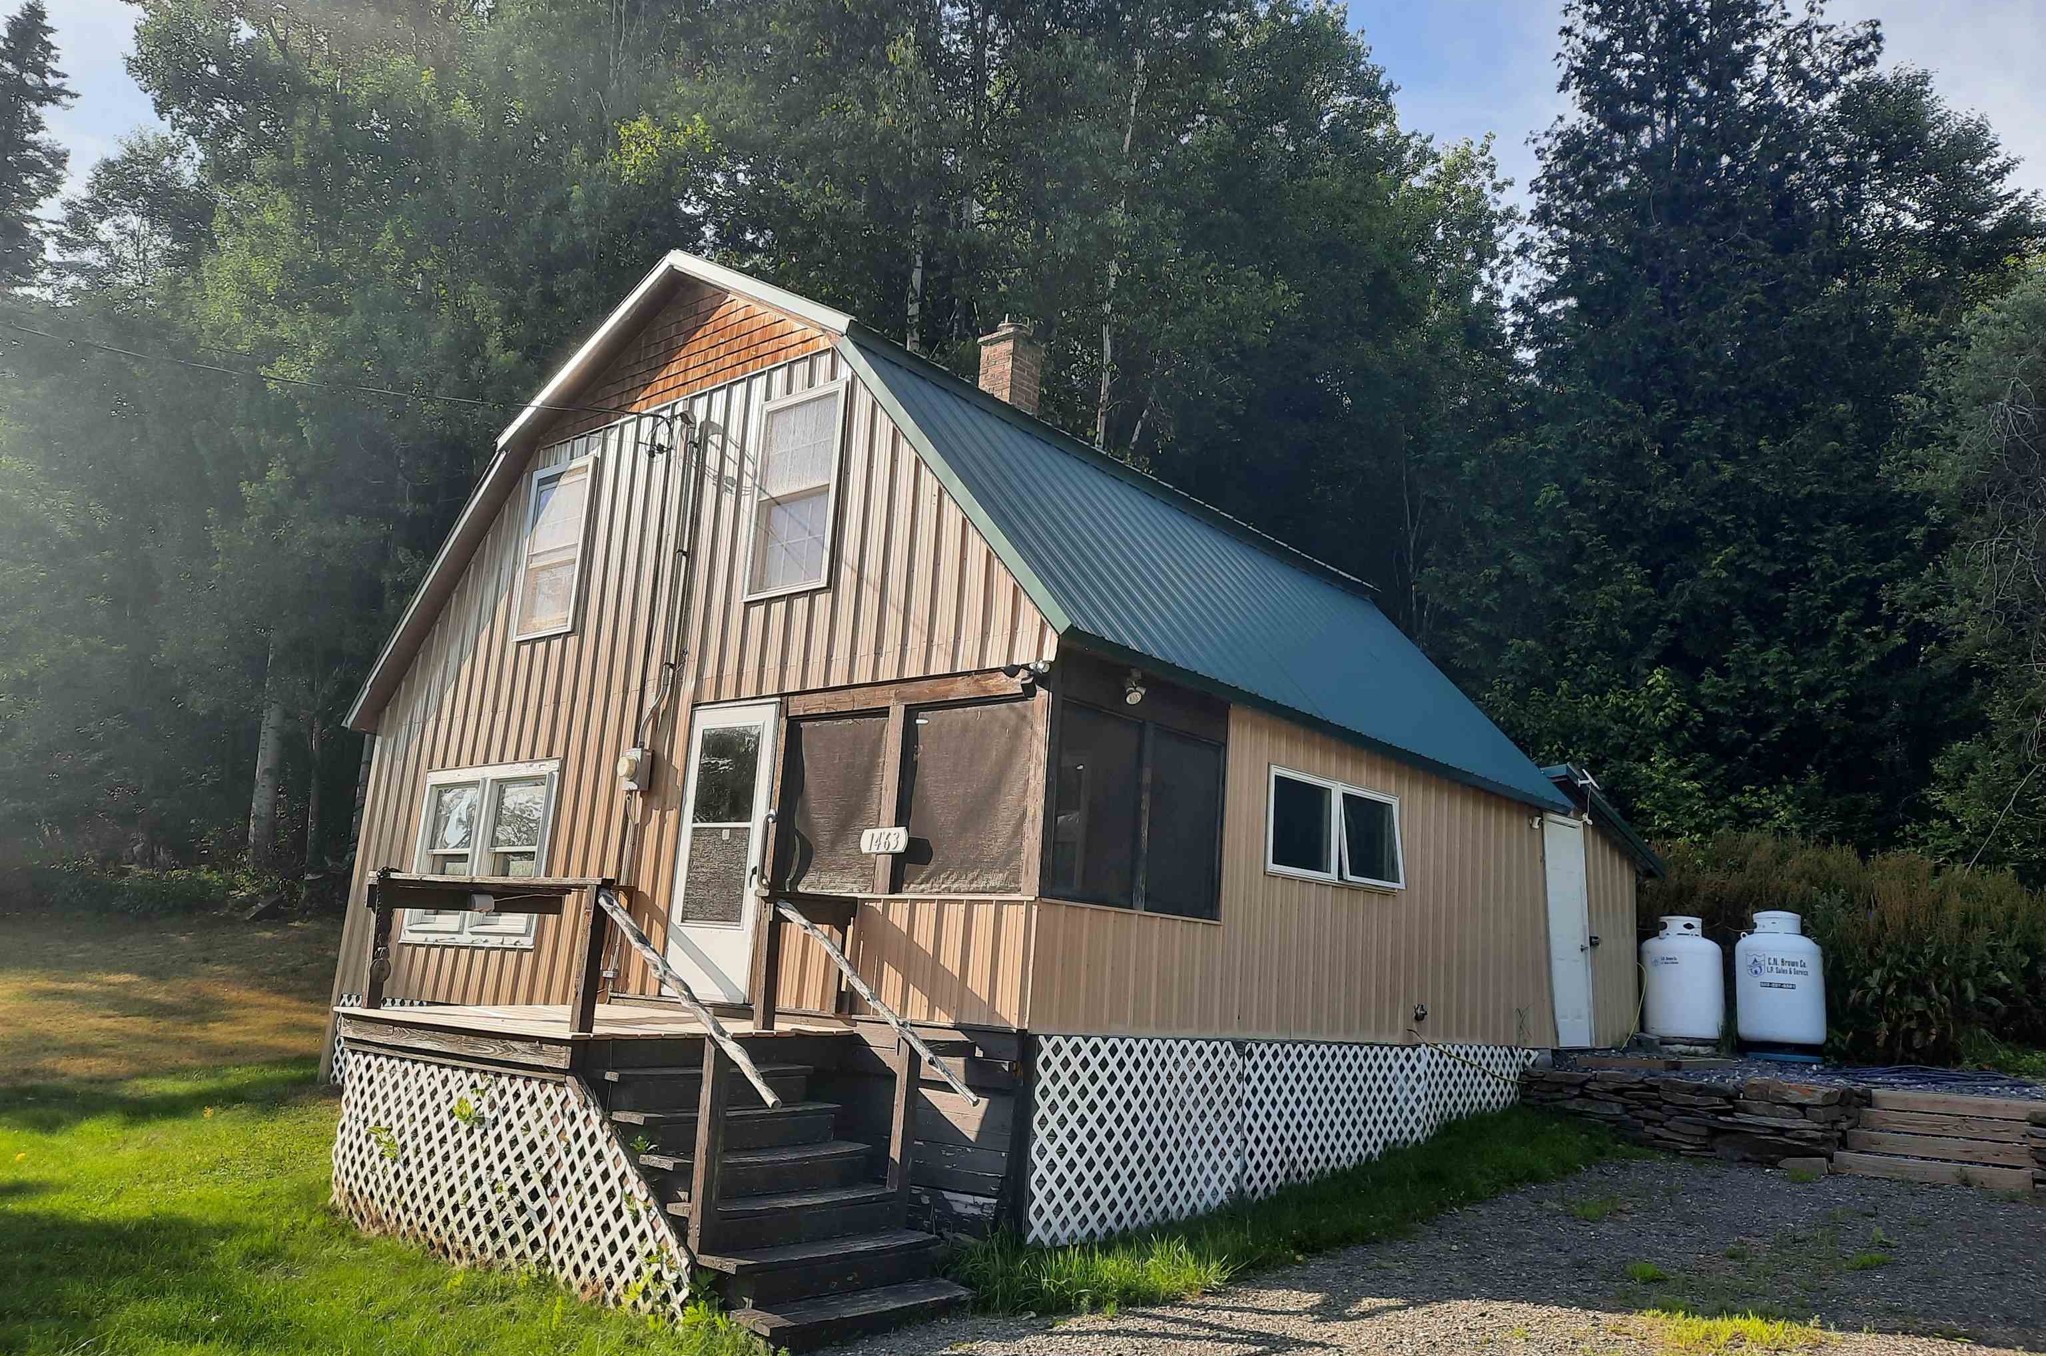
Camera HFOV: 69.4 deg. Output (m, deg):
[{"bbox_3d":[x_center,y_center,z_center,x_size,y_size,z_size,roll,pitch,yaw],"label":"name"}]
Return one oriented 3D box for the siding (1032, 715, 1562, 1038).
[{"bbox_3d":[2.564,1.624,11.133,0.100,2.198,7.696,-7,-16,40],"label":"siding"}]

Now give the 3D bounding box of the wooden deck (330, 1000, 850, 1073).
[{"bbox_3d":[-2.658,2.192,9.015,2.657,0.217,1.932,-7,-16,40],"label":"wooden deck"}]

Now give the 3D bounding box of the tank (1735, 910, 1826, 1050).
[{"bbox_3d":[7.409,2.958,14.442,0.760,1.320,0.760,-3,-14,27],"label":"tank"}]

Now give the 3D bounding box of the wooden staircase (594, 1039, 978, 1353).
[{"bbox_3d":[-1.220,2.456,7.370,1.626,1.224,1.320,-7,-16,40],"label":"wooden staircase"}]

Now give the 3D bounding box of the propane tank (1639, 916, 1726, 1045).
[{"bbox_3d":[6.941,3.171,15.530,0.760,1.310,0.760,-2,-13,24],"label":"propane tank"}]

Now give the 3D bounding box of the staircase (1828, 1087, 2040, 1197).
[{"bbox_3d":[7.403,3.683,11.839,1.320,0.600,1.500,-7,-16,39],"label":"staircase"}]

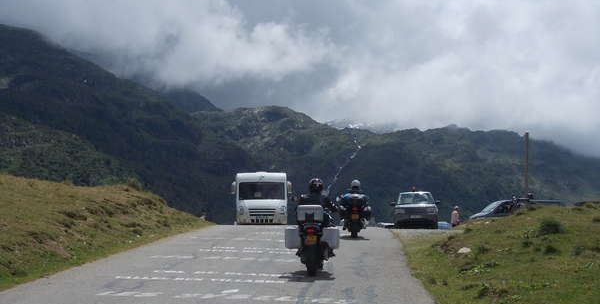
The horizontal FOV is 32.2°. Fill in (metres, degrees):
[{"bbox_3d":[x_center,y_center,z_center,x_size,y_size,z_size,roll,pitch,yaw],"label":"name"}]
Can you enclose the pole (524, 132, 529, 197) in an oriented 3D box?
[{"bbox_3d":[13.100,1.500,60.000,0.240,5.400,0.240,0,-3,0],"label":"pole"}]

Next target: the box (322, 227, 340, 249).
[{"bbox_3d":[0.570,1.585,19.200,0.280,0.390,0.450,0,-3,3],"label":"box"}]

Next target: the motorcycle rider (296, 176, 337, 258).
[{"bbox_3d":[0.310,1.280,19.750,0.750,1.530,0.850,0,-3,3],"label":"motorcycle rider"}]

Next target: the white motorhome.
[{"bbox_3d":[-1.830,2.420,50.400,2.400,2.800,6.600,0,-3,-1],"label":"white motorhome"}]

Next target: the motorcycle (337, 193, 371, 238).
[{"bbox_3d":[1.710,1.940,32.000,0.950,1.350,2.200,0,-3,3],"label":"motorcycle"}]

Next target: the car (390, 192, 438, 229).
[{"bbox_3d":[5.220,2.720,46.900,2.000,1.800,4.650,0,-3,6],"label":"car"}]

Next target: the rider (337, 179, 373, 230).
[{"bbox_3d":[1.690,1.610,32.000,0.850,1.520,0.850,0,-3,3],"label":"rider"}]

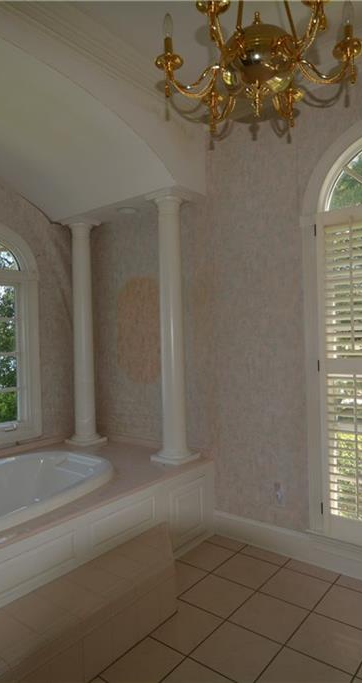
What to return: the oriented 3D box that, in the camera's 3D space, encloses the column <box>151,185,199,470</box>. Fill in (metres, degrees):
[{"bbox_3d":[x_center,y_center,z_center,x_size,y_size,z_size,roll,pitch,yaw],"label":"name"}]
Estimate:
[{"bbox_3d":[-0.058,-0.087,3.125,0.275,1.880,0.267,-2,0,0],"label":"column"}]

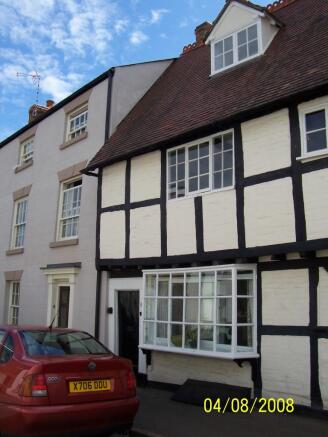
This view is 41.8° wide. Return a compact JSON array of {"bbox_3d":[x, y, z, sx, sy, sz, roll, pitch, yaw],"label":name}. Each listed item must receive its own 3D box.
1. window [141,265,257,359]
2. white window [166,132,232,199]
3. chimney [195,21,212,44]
[{"bbox_3d":[0.461,1.541,7.269,2.305,1.383,0.400,-9,-14,42],"label":"window"},{"bbox_3d":[0.646,-0.903,7.611,1.508,1.009,0.100,-9,-14,42],"label":"white window"},{"bbox_3d":[1.199,-5.075,12.197,0.440,0.660,0.500,-9,-14,42],"label":"chimney"}]

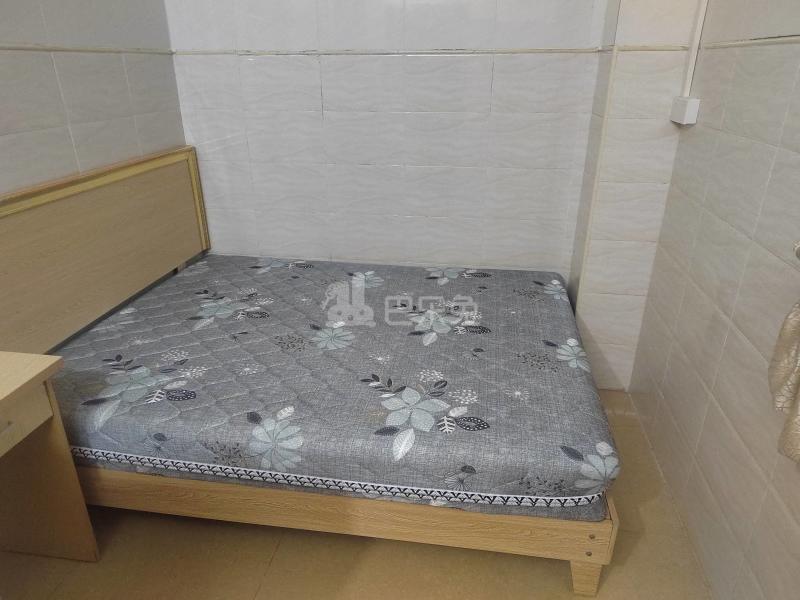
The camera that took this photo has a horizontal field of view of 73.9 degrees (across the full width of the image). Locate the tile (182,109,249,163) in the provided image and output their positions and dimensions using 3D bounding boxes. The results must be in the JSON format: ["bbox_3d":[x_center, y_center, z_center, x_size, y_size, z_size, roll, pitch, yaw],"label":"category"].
[{"bbox_3d":[-0.933,-0.829,2.700,0.339,0.249,0.010,3,24,8],"label":"tile"}]

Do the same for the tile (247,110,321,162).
[{"bbox_3d":[-0.574,-0.816,2.673,0.400,0.249,0.012,4,24,8],"label":"tile"}]

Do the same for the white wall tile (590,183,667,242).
[{"bbox_3d":[0.963,-0.369,2.244,0.282,0.249,0.010,3,24,8],"label":"white wall tile"}]

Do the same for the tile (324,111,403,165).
[{"bbox_3d":[-0.175,-0.797,2.630,0.405,0.256,0.010,3,24,8],"label":"tile"}]

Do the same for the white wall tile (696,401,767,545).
[{"bbox_3d":[0.965,0.487,1.556,0.012,0.249,0.400,4,24,8],"label":"white wall tile"}]

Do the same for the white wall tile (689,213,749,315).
[{"bbox_3d":[1.040,-0.133,1.741,0.010,0.256,0.405,4,24,9],"label":"white wall tile"}]

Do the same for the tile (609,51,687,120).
[{"bbox_3d":[0.971,-0.835,2.075,0.286,0.249,0.012,4,24,8],"label":"tile"}]

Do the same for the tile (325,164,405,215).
[{"bbox_3d":[-0.174,-0.562,2.733,0.405,0.256,0.010,3,24,8],"label":"tile"}]

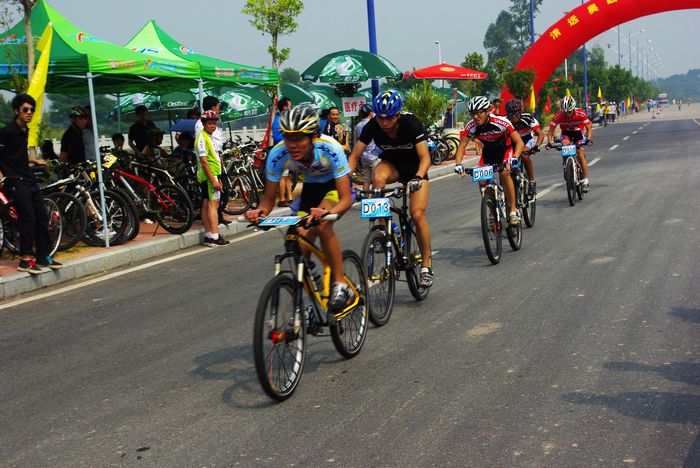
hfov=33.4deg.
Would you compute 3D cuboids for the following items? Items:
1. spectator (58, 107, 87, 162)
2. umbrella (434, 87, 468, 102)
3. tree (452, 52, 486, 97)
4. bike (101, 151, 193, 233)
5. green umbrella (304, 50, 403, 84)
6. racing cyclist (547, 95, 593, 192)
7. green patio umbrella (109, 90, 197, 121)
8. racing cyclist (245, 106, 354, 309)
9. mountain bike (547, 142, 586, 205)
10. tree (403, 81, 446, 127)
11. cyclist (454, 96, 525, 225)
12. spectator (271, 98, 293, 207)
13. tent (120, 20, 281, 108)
[{"bbox_3d":[-3.783,-0.948,16.300,0.360,1.650,0.480,-1,6,26],"label":"spectator"},{"bbox_3d":[3.884,-5.595,47.000,2.150,0.660,2.150,-1,6,16],"label":"umbrella"},{"bbox_3d":[4.032,-4.323,38.659,1.200,3.340,1.200,-2,6,16],"label":"tree"},{"bbox_3d":[-2.468,-0.459,14.173,0.580,1.040,1.700,1,7,37],"label":"bike"},{"bbox_3d":[0.032,-3.558,24.800,2.200,0.740,2.200,-1,6,16],"label":"green umbrella"},{"bbox_3d":[3.231,-1.325,17.186,0.660,1.470,1.000,-1,6,17],"label":"racing cyclist"},{"bbox_3d":[-3.552,-2.515,22.000,2.200,0.720,2.200,-1,6,16],"label":"green patio umbrella"},{"bbox_3d":[-0.236,-0.080,6.422,0.600,1.240,0.900,-1,6,21],"label":"racing cyclist"},{"bbox_3d":[3.319,-0.936,17.173,0.620,0.980,1.680,-1,6,17],"label":"mountain bike"},{"bbox_3d":[2.105,-3.064,32.110,1.220,2.300,1.220,-2,6,16],"label":"tree"},{"bbox_3d":[1.430,-0.675,11.350,0.660,1.360,0.850,-1,6,18],"label":"cyclist"},{"bbox_3d":[-1.072,-1.319,18.400,0.360,1.690,0.460,-5,6,-24],"label":"spectator"},{"bbox_3d":[-2.974,-1.744,17.684,3.000,2.980,3.100,-2,6,16],"label":"tent"}]

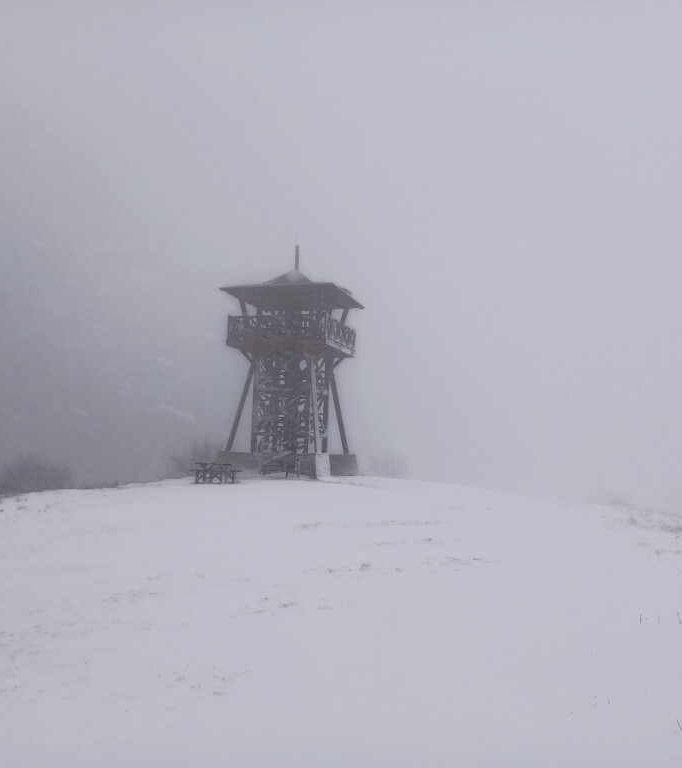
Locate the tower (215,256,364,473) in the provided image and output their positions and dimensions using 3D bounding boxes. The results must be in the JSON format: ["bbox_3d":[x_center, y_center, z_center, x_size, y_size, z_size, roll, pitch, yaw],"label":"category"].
[{"bbox_3d":[-2.249,-1.178,35.318,5.382,11.095,5.382,0,-6,17],"label":"tower"}]

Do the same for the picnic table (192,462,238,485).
[{"bbox_3d":[-4.680,3.376,27.800,1.600,0.760,1.500,0,-6,17],"label":"picnic table"}]

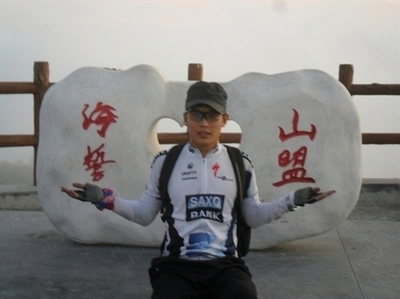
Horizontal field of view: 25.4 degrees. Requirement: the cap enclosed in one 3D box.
[{"bbox_3d":[0.028,-0.215,3.670,0.175,0.140,0.250,3,2,4],"label":"cap"}]

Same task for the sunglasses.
[{"bbox_3d":[0.019,-0.136,3.650,0.147,0.046,0.150,3,2,4],"label":"sunglasses"}]

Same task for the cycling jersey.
[{"bbox_3d":[0.018,0.214,3.700,0.760,0.490,0.320,0,2,3],"label":"cycling jersey"}]

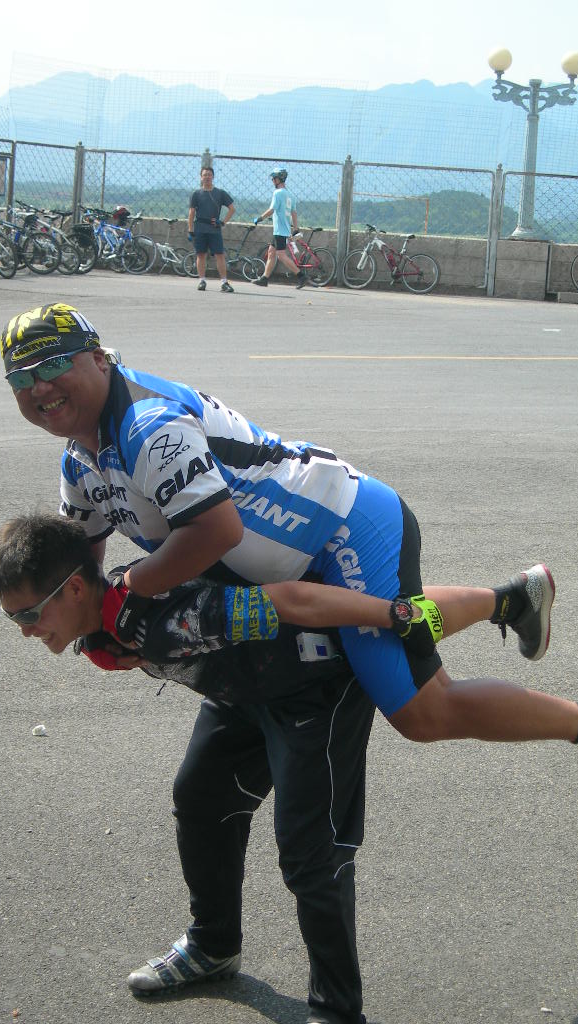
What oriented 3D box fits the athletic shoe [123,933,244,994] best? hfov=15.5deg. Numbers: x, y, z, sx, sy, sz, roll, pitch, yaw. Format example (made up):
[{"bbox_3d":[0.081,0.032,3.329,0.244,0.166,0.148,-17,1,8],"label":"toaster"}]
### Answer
[{"bbox_3d":[-0.211,0.919,4.443,0.270,0.115,0.100,-1,10,-26],"label":"athletic shoe"}]

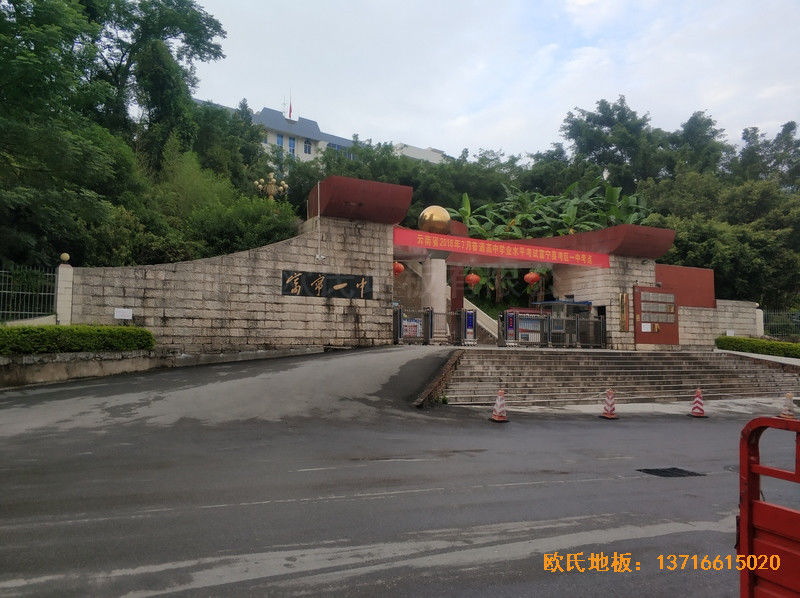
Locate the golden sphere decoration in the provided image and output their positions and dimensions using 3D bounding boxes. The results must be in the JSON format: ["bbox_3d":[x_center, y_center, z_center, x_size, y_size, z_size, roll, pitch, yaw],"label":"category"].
[{"bbox_3d":[1.448,-3.246,26.000,1.310,1.310,1.310,0,-4,3],"label":"golden sphere decoration"}]

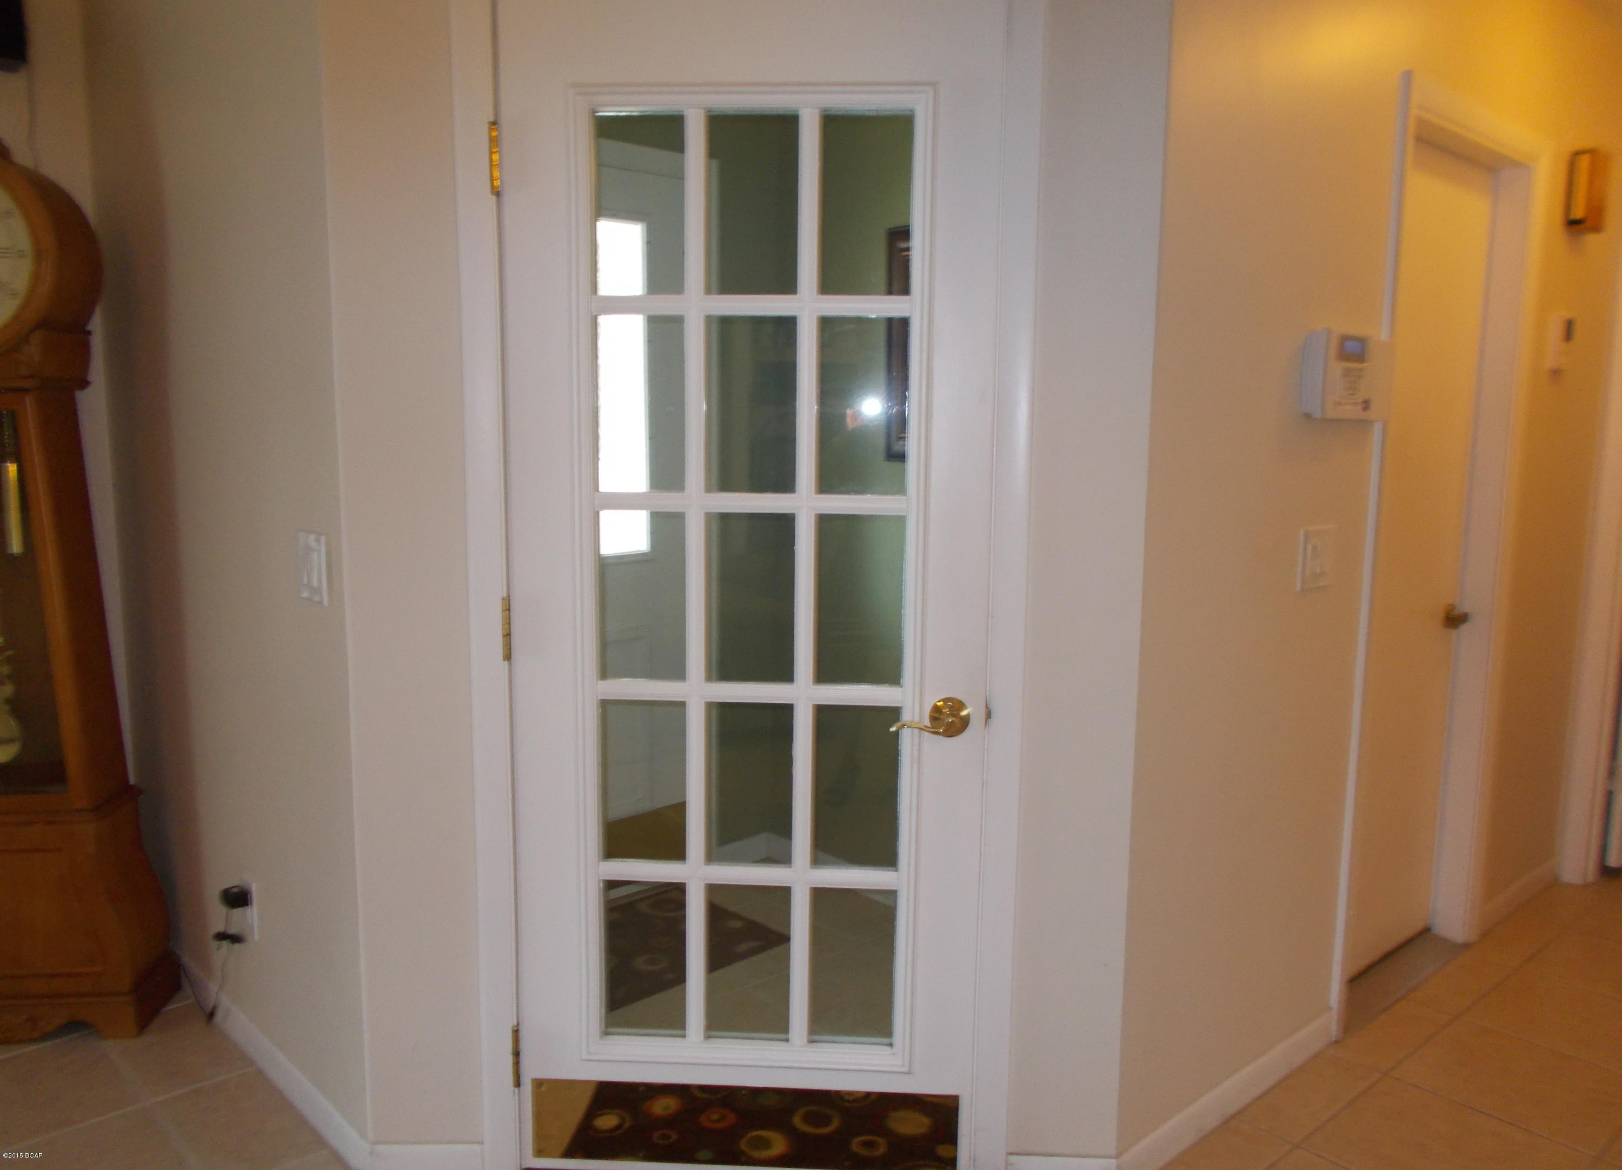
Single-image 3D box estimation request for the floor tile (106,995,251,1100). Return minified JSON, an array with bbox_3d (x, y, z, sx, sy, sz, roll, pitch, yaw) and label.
[{"bbox_3d":[-1.408,1.027,2.688,0.208,0.012,0.402,-7,11,-44],"label":"floor tile"}]

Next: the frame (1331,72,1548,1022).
[{"bbox_3d":[1.481,-0.047,2.957,0.881,2.105,0.138,-6,10,-42],"label":"frame"}]

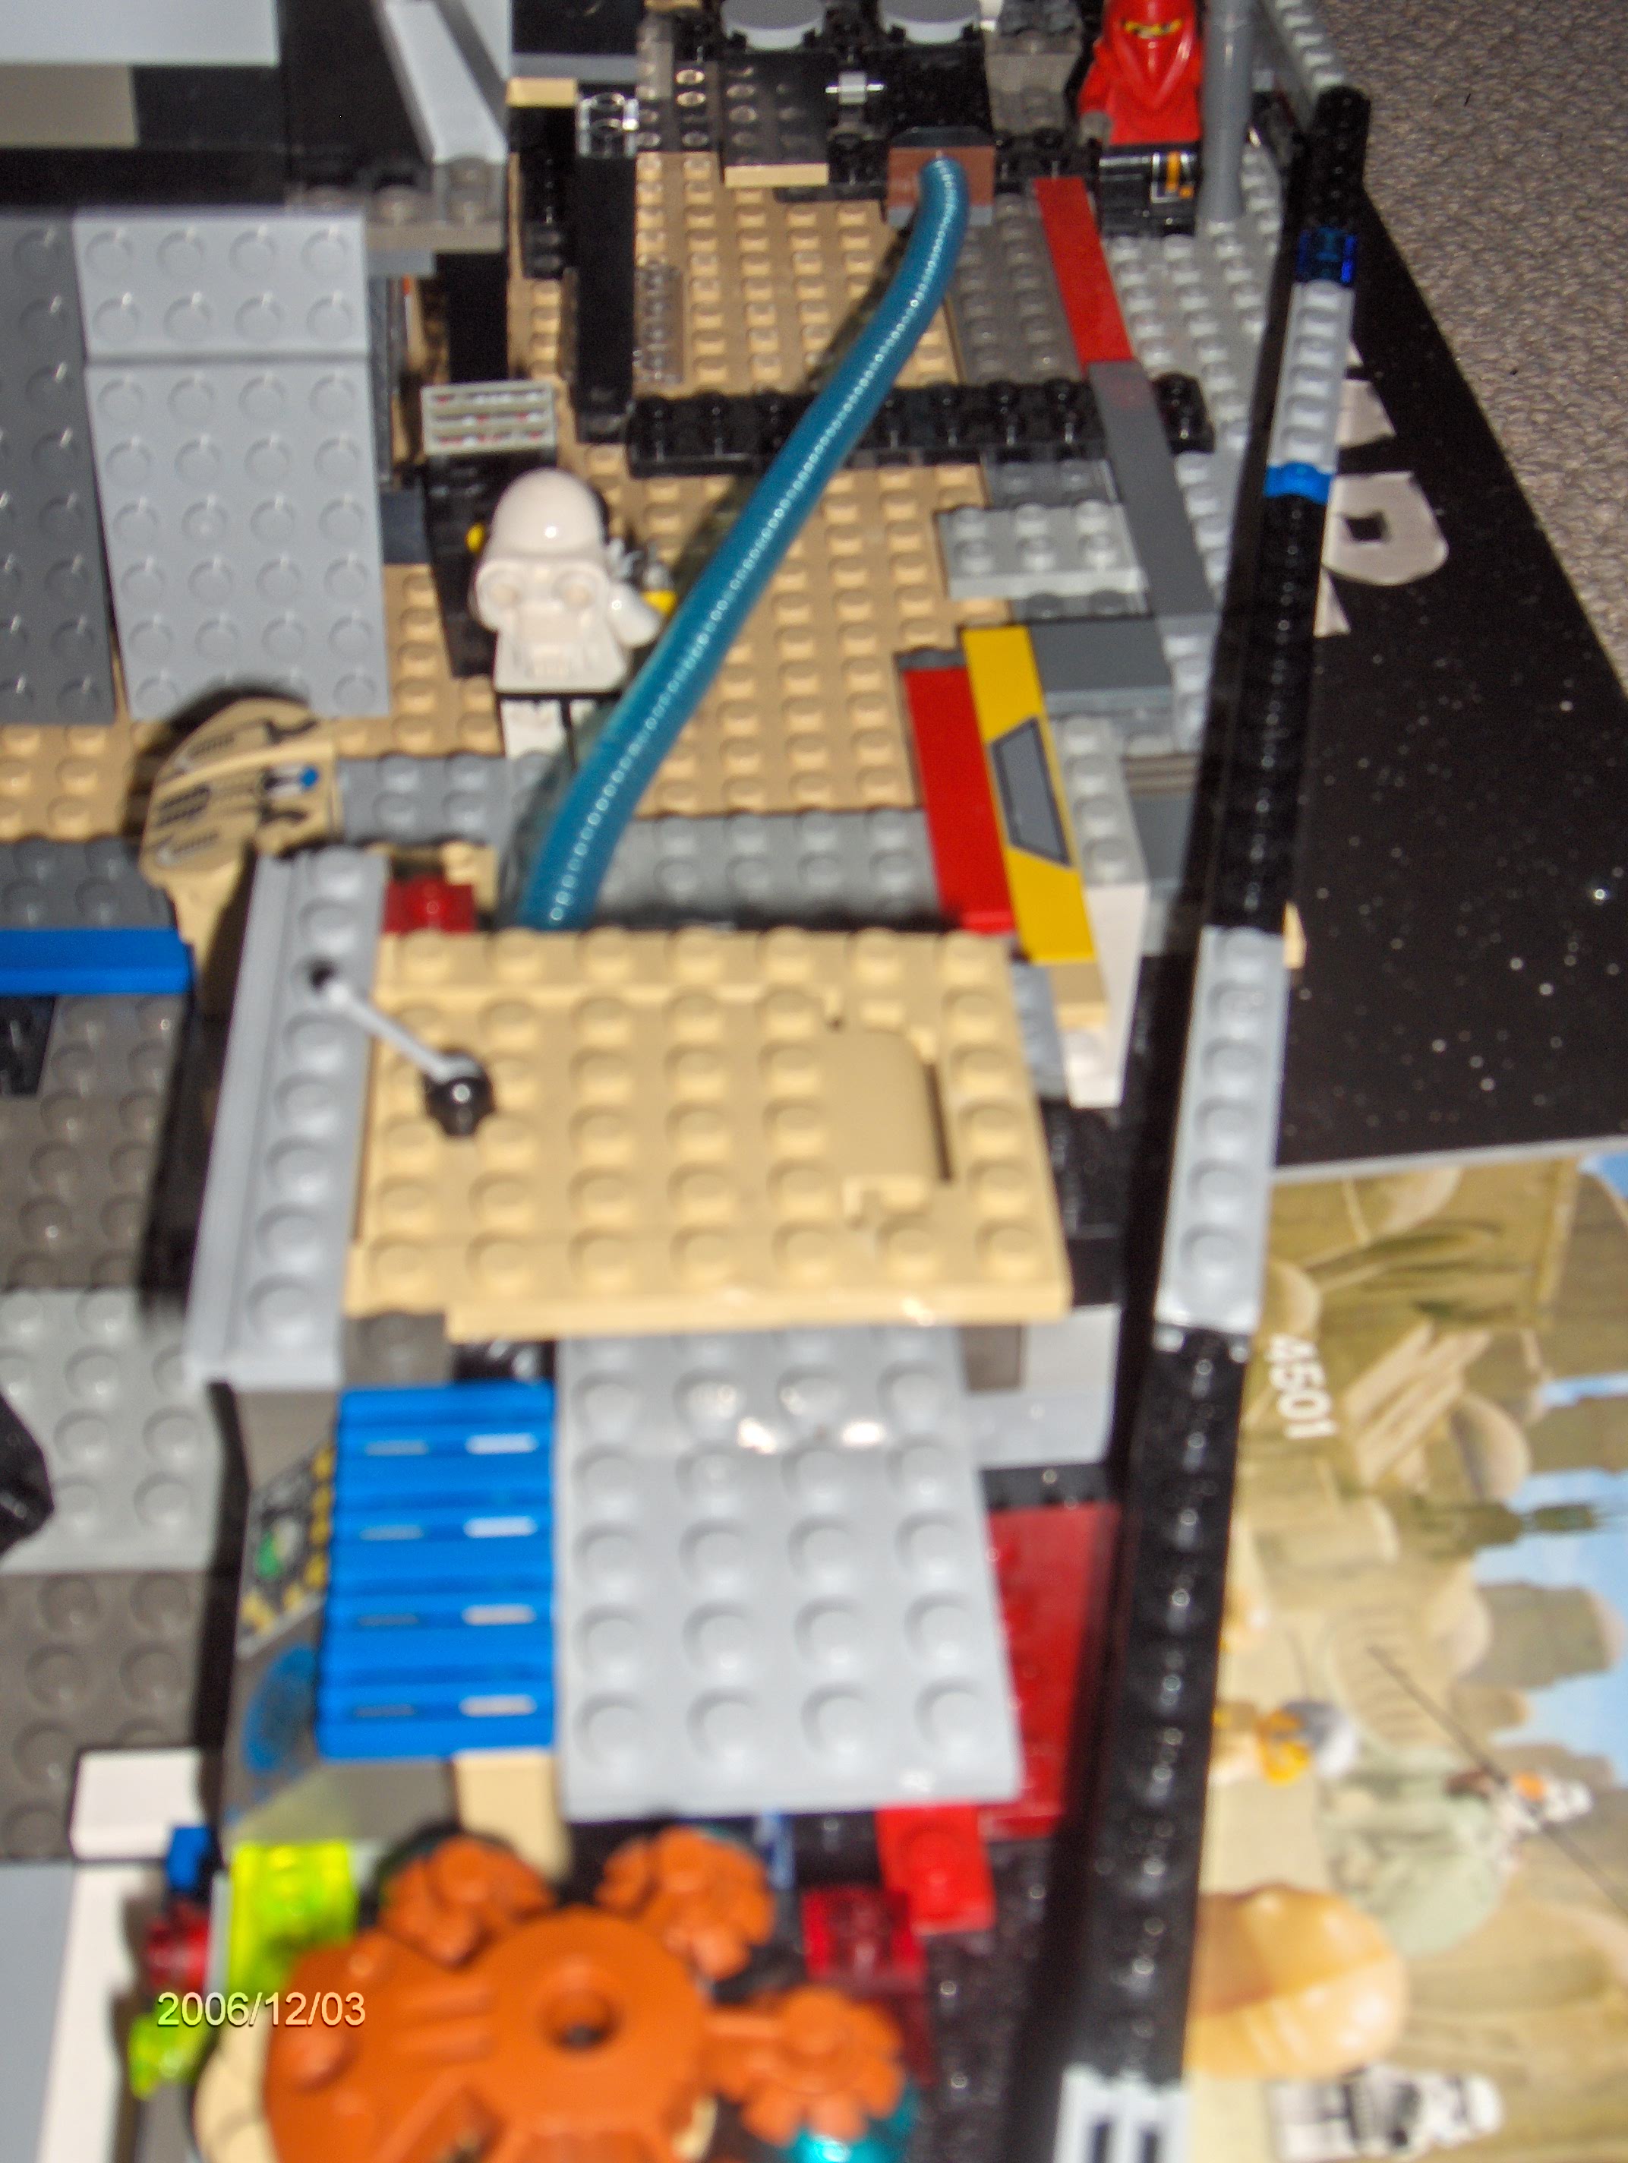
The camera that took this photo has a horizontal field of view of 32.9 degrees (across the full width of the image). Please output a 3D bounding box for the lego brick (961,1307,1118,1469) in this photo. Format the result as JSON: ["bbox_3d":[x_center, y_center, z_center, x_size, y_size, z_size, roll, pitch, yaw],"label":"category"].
[{"bbox_3d":[0.017,0.023,0.234,0.016,0.018,0.009,-2,38,-4],"label":"lego brick"}]

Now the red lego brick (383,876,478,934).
[{"bbox_3d":[-0.035,-0.014,0.254,0.008,0.007,0.008,-2,41,-3],"label":"red lego brick"}]

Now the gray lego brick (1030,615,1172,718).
[{"bbox_3d":[0.035,-0.051,0.341,0.016,0.003,0.016,-2,42,-3],"label":"gray lego brick"}]

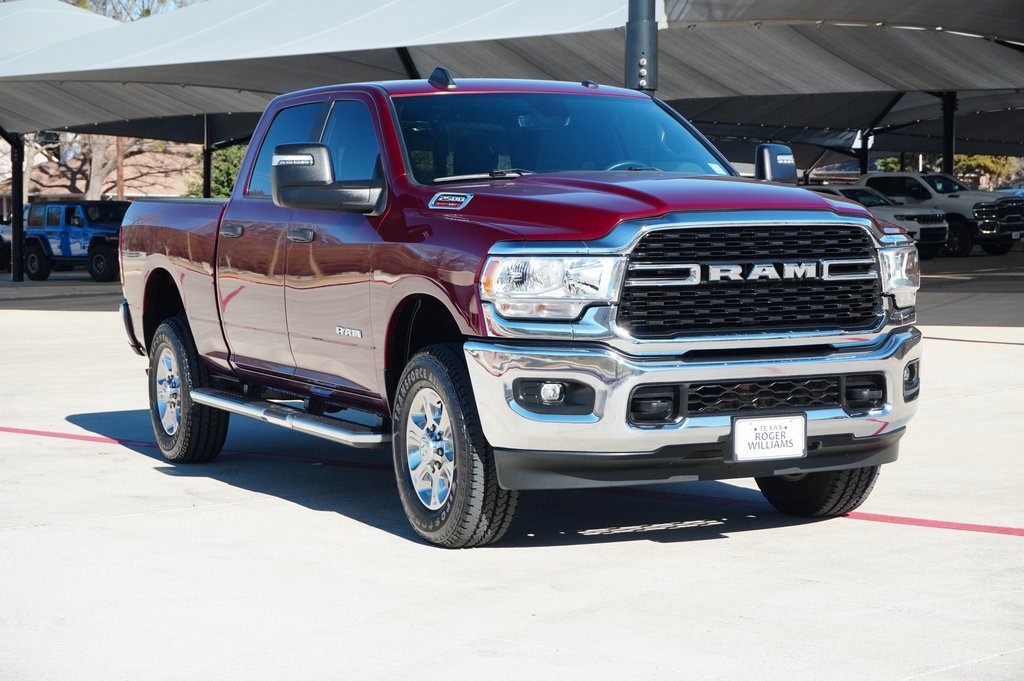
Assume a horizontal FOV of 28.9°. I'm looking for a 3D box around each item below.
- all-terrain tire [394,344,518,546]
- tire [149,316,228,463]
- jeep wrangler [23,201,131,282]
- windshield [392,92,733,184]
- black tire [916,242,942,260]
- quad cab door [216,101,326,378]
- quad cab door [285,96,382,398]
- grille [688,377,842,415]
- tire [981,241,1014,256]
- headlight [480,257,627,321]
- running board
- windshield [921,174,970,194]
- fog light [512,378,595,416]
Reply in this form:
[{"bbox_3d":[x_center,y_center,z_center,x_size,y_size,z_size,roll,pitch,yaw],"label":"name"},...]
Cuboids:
[{"bbox_3d":[-0.237,0.428,8.134,0.275,0.835,0.840,-2,3,-25],"label":"all-terrain tire"},{"bbox_3d":[-1.880,0.286,11.547,0.275,0.835,0.840,-2,3,-25],"label":"tire"},{"bbox_3d":[-10.328,-2.434,49.089,1.920,1.930,4.750,-3,4,-44],"label":"jeep wrangler"},{"bbox_3d":[0.214,-0.910,8.953,1.600,0.160,0.780,-2,43,-25],"label":"windshield"},{"bbox_3d":[9.418,-2.213,45.400,0.770,0.770,0.270,2,4,43],"label":"black tire"},{"bbox_3d":[-1.176,-0.519,9.886,0.250,1.350,1.180,-2,3,-25],"label":"quad cab door"},{"bbox_3d":[-0.717,-0.476,8.921,0.250,1.340,1.170,-2,3,-25],"label":"quad cab door"},{"bbox_3d":[0.962,0.208,7.601,0.690,0.125,0.070,-2,3,-25],"label":"grille"},{"bbox_3d":[11.433,-2.405,46.854,0.280,0.835,0.840,-4,4,-43],"label":"tire"},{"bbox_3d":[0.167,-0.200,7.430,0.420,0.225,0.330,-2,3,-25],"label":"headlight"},{"bbox_3d":[-1.131,0.355,9.809,0.220,0.110,2.500,-2,3,-25],"label":"running board"},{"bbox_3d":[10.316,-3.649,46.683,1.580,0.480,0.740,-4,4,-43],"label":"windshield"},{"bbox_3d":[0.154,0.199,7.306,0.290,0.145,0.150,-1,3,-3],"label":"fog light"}]

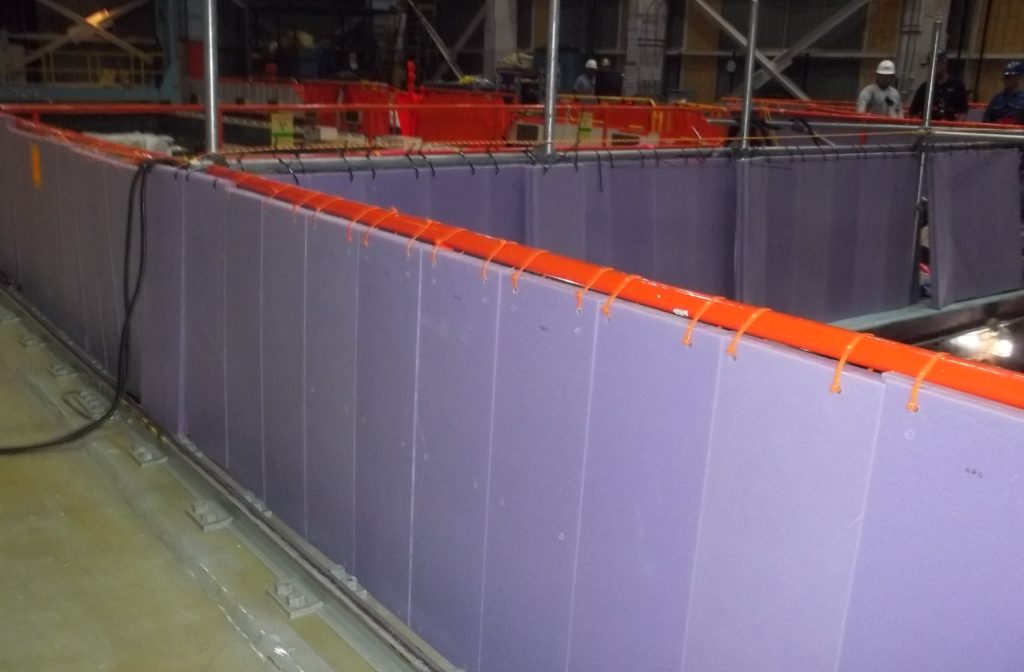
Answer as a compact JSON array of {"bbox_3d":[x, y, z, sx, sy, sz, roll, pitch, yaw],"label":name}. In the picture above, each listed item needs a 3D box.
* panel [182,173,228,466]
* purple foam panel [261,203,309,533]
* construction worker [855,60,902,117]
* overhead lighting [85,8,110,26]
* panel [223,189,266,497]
[{"bbox_3d":[-1.125,-0.050,3.624,0.044,1.039,0.396,-9,19,-38],"label":"panel"},{"bbox_3d":[-0.712,0.105,3.125,0.044,1.039,0.312,-9,19,-38],"label":"purple foam panel"},{"bbox_3d":[4.004,-2.170,10.926,0.540,1.760,0.360,8,16,18],"label":"construction worker"},{"bbox_3d":[-12.314,-9.462,29.000,0.700,0.450,0.350,-9,19,-37],"label":"overhead lighting"},{"bbox_3d":[-0.861,0.033,3.202,0.035,0.980,0.312,-8,19,-37],"label":"panel"}]

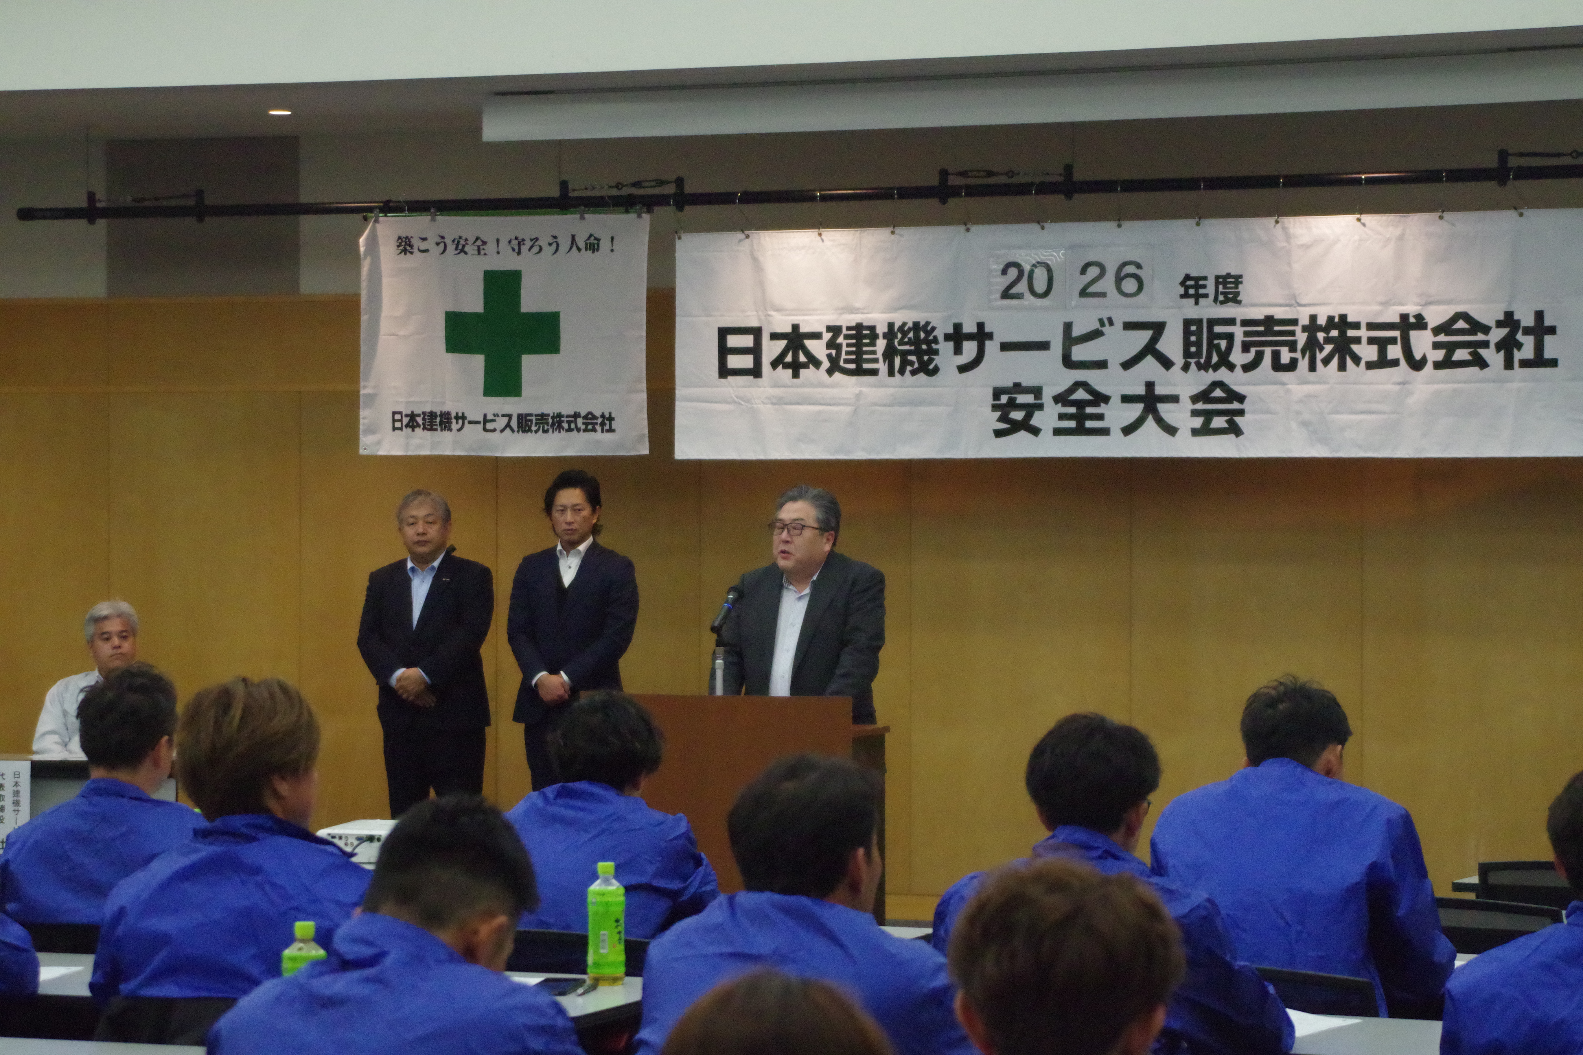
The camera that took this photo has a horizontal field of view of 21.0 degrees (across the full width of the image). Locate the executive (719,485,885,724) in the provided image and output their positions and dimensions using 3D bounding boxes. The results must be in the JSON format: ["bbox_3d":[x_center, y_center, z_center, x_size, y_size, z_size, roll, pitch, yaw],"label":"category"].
[{"bbox_3d":[0.042,0.715,13.650,0.550,1.682,0.480,0,0,18],"label":"executive"}]

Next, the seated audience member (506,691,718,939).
[{"bbox_3d":[-0.296,0.960,8.784,0.500,1.250,0.750,0,0,23],"label":"seated audience member"}]

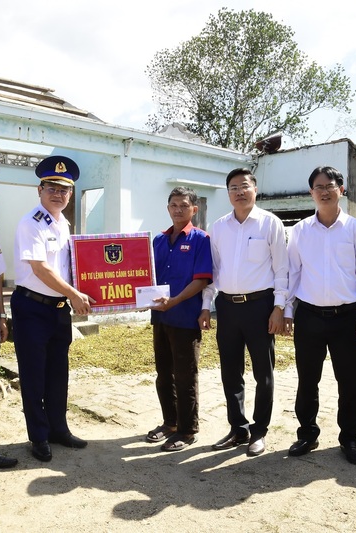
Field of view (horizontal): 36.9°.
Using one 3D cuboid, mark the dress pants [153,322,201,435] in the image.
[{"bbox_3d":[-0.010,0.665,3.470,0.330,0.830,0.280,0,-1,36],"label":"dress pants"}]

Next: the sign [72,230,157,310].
[{"bbox_3d":[-0.372,0.035,3.120,0.455,0.440,0.170,-3,-4,3],"label":"sign"}]

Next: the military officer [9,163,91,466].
[{"bbox_3d":[-0.770,0.220,3.250,0.470,1.800,0.500,0,0,29],"label":"military officer"}]

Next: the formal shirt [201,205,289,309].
[{"bbox_3d":[0.404,-0.060,3.190,0.500,0.620,0.280,1,1,19],"label":"formal shirt"}]

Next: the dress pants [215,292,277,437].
[{"bbox_3d":[0.397,0.596,3.180,0.360,0.860,0.270,1,1,19],"label":"dress pants"}]

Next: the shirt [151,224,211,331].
[{"bbox_3d":[0.028,0.062,3.300,0.430,0.660,0.290,1,1,32],"label":"shirt"}]

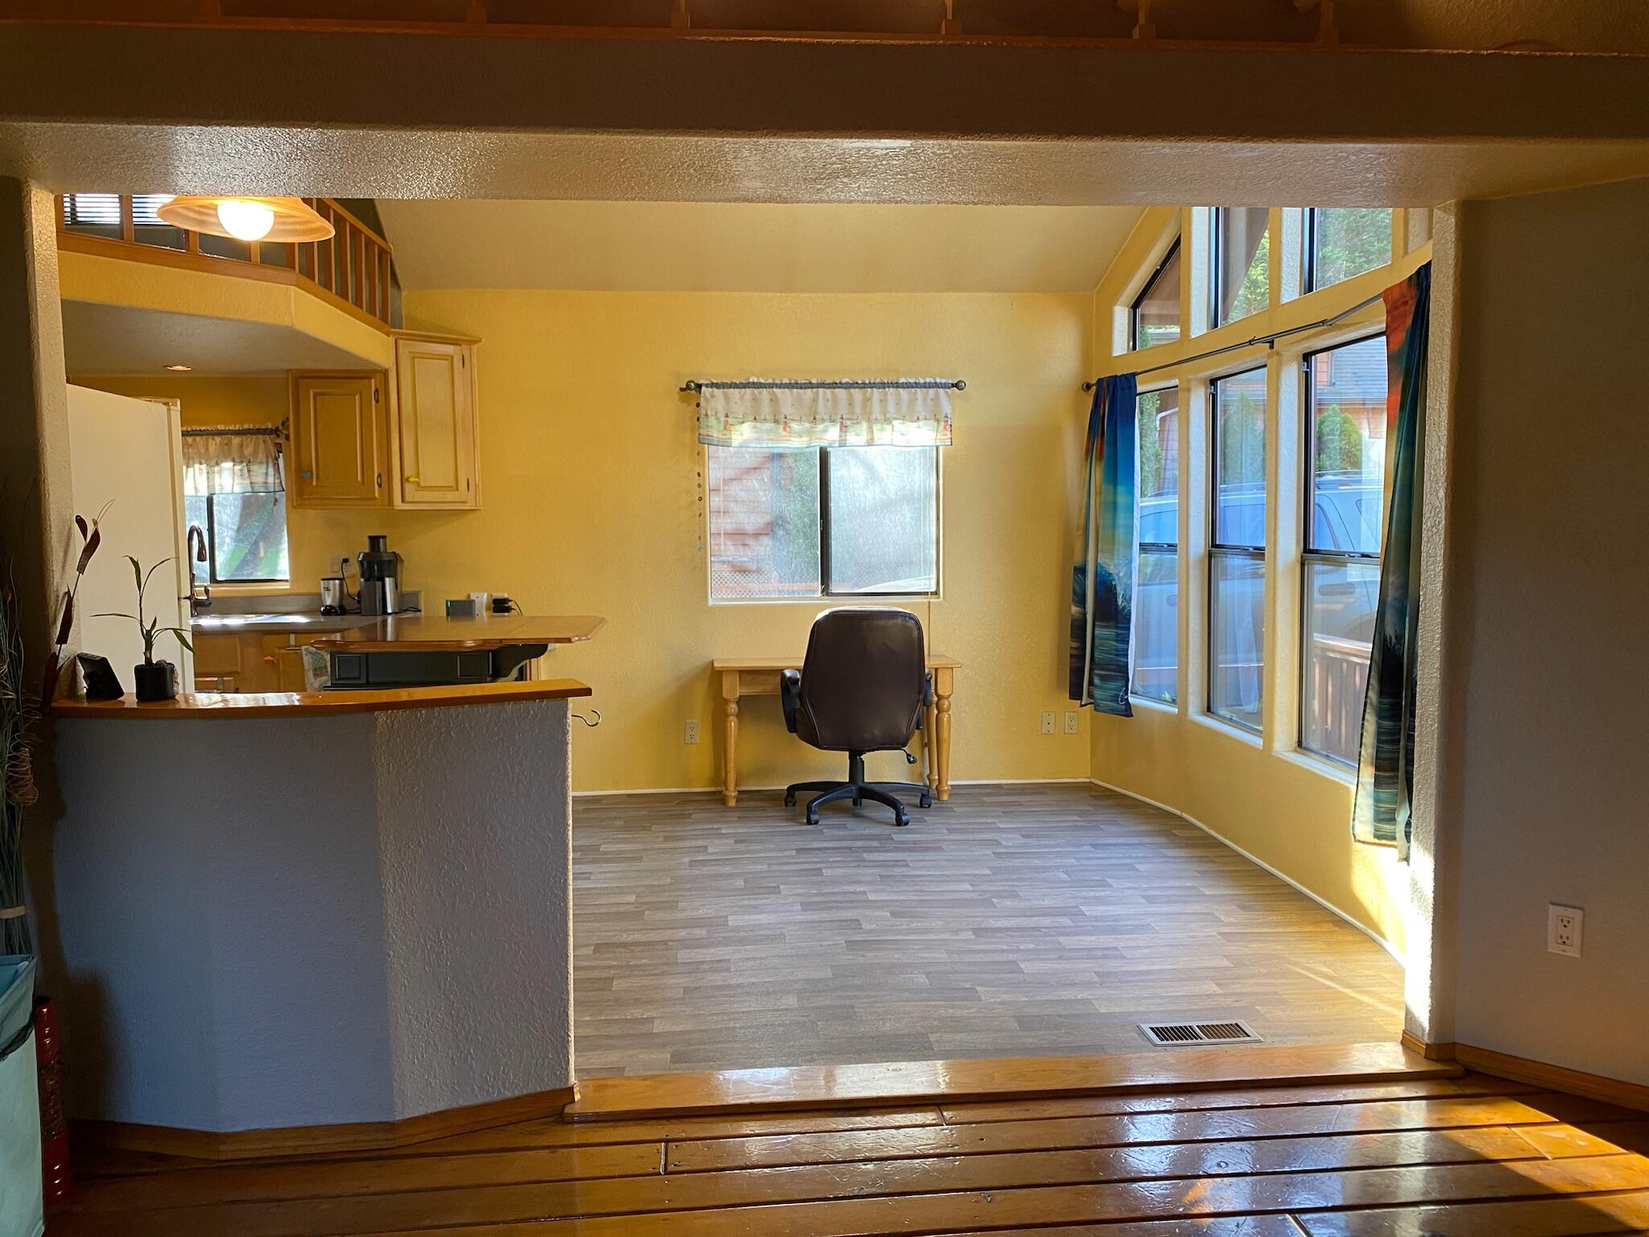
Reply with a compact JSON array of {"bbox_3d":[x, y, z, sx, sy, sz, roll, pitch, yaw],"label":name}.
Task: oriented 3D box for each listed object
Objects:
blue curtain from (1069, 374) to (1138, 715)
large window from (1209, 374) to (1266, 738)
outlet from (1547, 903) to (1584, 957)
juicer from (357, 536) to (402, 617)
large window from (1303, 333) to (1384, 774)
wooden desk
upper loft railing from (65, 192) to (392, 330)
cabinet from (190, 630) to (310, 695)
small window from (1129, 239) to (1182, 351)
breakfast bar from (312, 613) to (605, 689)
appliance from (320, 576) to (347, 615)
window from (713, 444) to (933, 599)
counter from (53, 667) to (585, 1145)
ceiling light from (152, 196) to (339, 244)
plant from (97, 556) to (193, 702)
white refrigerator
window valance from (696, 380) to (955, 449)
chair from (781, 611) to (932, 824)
[{"bbox_3d":[1.333,-0.352,5.941,0.150,1.620,0.440,-2,5,-17],"label":"blue curtain"},{"bbox_3d":[1.815,-0.285,5.316,0.100,1.527,0.725,-1,5,-6],"label":"large window"},{"bbox_3d":[1.783,0.753,2.981,0.071,0.115,0.012,3,6,38],"label":"outlet"},{"bbox_3d":[-2.100,-0.216,5.850,0.200,0.400,0.230,-1,5,-5],"label":"juicer"},{"bbox_3d":[1.908,-0.219,4.466,0.100,1.527,0.725,-1,5,-6],"label":"large window"},{"bbox_3d":[0.053,0.552,6.262,1.212,0.706,0.417,-1,5,-4],"label":"wooden desk"},{"bbox_3d":[-2.417,-1.536,5.095,0.730,0.440,2.050,-1,5,-4],"label":"upper loft railing"},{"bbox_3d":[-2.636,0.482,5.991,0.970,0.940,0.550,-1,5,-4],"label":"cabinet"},{"bbox_3d":[1.643,-1.596,5.976,0.100,0.599,0.558,-2,5,-18],"label":"small window"},{"bbox_3d":[-1.484,0.502,5.286,1.050,0.920,1.250,-1,5,-5],"label":"breakfast bar"},{"bbox_3d":[-2.369,-0.113,5.980,0.125,0.200,0.125,-1,5,-4],"label":"appliance"},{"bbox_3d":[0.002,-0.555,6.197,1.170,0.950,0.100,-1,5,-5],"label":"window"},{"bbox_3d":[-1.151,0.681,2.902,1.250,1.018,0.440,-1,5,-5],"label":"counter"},{"bbox_3d":[-1.502,-1.108,3.207,0.450,0.230,0.450,-1,5,-5],"label":"ceiling light"},{"bbox_3d":[-1.529,0.023,2.788,0.190,0.326,0.160,-1,5,-4],"label":"plant"},{"bbox_3d":[-2.351,0.257,3.432,0.820,1.740,0.760,-1,5,-5],"label":"white refrigerator"},{"bbox_3d":[0.011,-1.035,6.297,1.305,0.342,0.110,-1,5,-4],"label":"window valance"},{"bbox_3d":[0.134,0.416,5.735,0.670,0.980,0.660,-1,5,-5],"label":"chair"}]

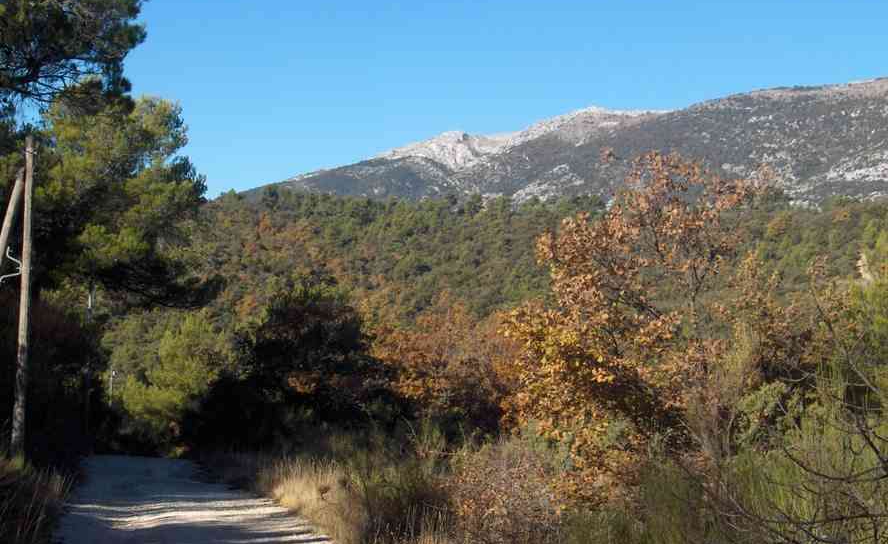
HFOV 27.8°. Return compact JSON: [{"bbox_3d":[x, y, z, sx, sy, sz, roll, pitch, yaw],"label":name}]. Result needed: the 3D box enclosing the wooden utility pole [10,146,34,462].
[{"bbox_3d":[-7.737,0.473,33.060,0.210,5.990,0.210,2,-1,0],"label":"wooden utility pole"}]

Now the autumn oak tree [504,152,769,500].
[{"bbox_3d":[2.412,0.733,22.500,3.300,4.500,3.100,1,-1,0],"label":"autumn oak tree"}]

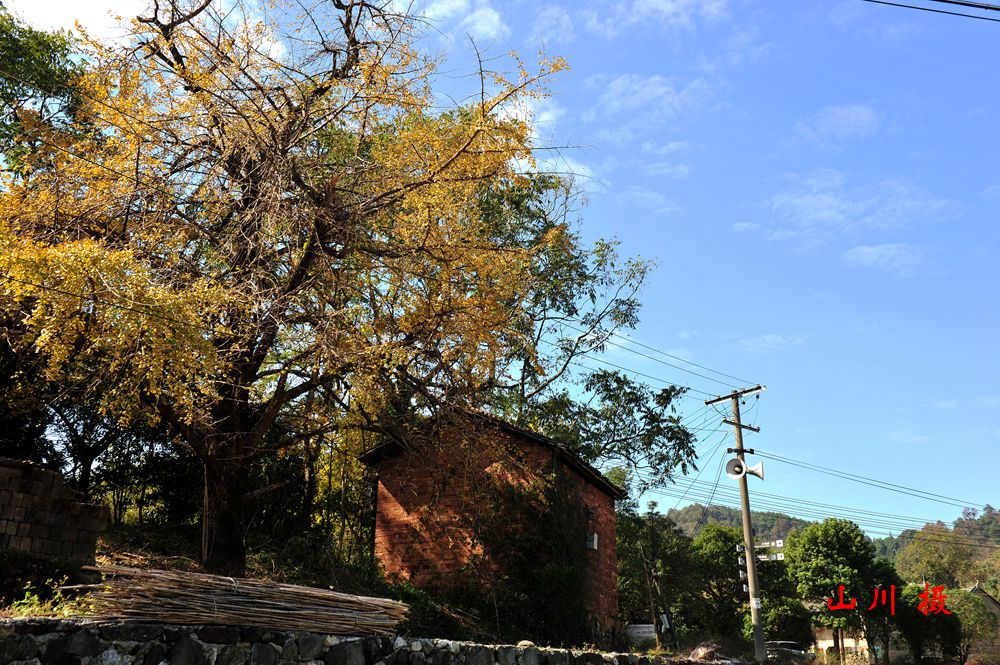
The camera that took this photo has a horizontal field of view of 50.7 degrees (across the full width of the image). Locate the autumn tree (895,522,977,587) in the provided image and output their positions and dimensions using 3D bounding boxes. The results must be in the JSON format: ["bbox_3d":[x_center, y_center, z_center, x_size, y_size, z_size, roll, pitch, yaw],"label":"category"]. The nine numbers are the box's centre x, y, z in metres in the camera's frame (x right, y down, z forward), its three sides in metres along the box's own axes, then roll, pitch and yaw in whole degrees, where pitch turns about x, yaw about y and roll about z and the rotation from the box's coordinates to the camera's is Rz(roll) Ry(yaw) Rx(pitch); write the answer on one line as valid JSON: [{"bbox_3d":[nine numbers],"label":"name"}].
[{"bbox_3d":[39.227,20.807,95.000,7.300,7.500,7.200,-8,-21,21],"label":"autumn tree"}]

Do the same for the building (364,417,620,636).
[{"bbox_3d":[0.050,4.009,21.734,4.078,3.686,4.908,-7,-21,20],"label":"building"}]

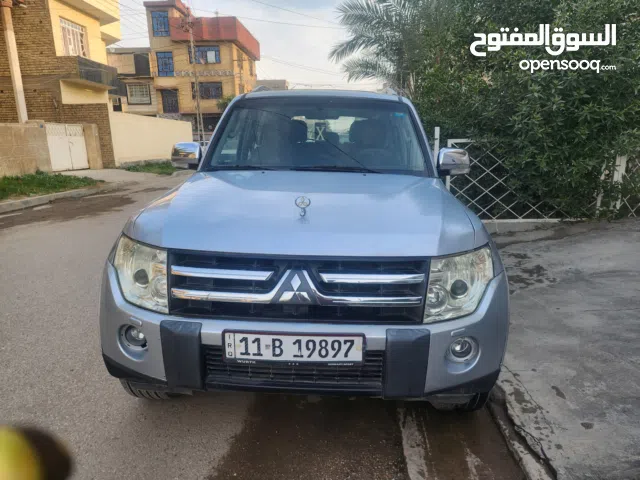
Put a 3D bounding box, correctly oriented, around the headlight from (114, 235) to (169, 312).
[{"bbox_3d":[-0.737,0.123,1.793,0.350,0.260,0.330,3,13,10],"label":"headlight"}]

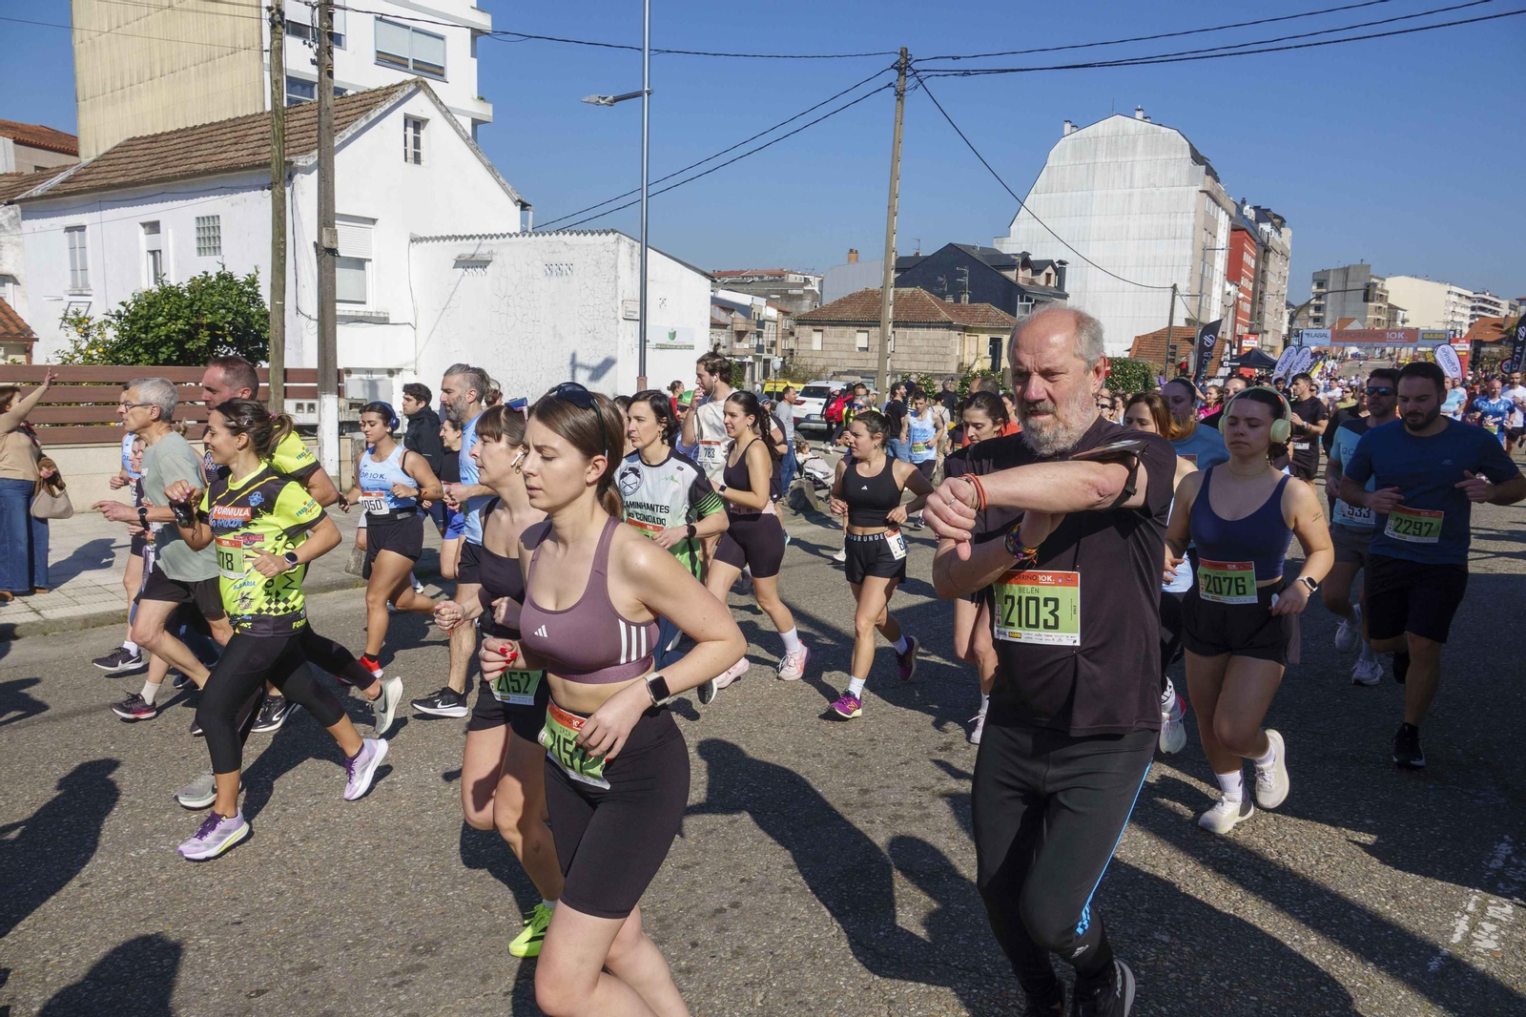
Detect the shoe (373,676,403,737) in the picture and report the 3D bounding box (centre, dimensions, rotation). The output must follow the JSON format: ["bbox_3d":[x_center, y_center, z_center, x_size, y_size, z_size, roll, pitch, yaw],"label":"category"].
[{"bbox_3d":[-1.669,0.874,4.520,0.105,0.285,0.125,8,-20,42],"label":"shoe"}]

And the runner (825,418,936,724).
[{"bbox_3d":[0.585,0.285,5.200,0.520,1.600,0.680,7,9,35],"label":"runner"}]

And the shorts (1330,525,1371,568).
[{"bbox_3d":[3.380,0.190,5.700,0.380,0.330,0.330,7,9,35],"label":"shorts"}]

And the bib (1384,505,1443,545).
[{"bbox_3d":[2.688,0.069,4.200,0.197,0.147,0.022,13,31,27],"label":"bib"}]

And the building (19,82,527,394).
[{"bbox_3d":[-12.295,-5.715,24.799,12.497,7.677,5.566,7,10,34],"label":"building"}]

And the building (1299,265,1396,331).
[{"bbox_3d":[145.744,-49.273,253.038,13.000,22.000,16.000,-4,9,-34],"label":"building"}]

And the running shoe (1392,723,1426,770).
[{"bbox_3d":[2.888,1.061,4.541,0.113,0.122,0.290,7,9,32],"label":"running shoe"}]

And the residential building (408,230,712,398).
[{"bbox_3d":[-4.203,-3.272,20.762,5.900,4.285,2.750,7,10,34],"label":"residential building"}]

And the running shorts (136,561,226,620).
[{"bbox_3d":[-2.900,0.370,5.050,0.380,0.360,0.370,-5,10,-42],"label":"running shorts"}]

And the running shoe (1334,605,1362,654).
[{"bbox_3d":[3.335,0.690,5.800,0.110,0.280,0.130,27,14,40],"label":"running shoe"}]

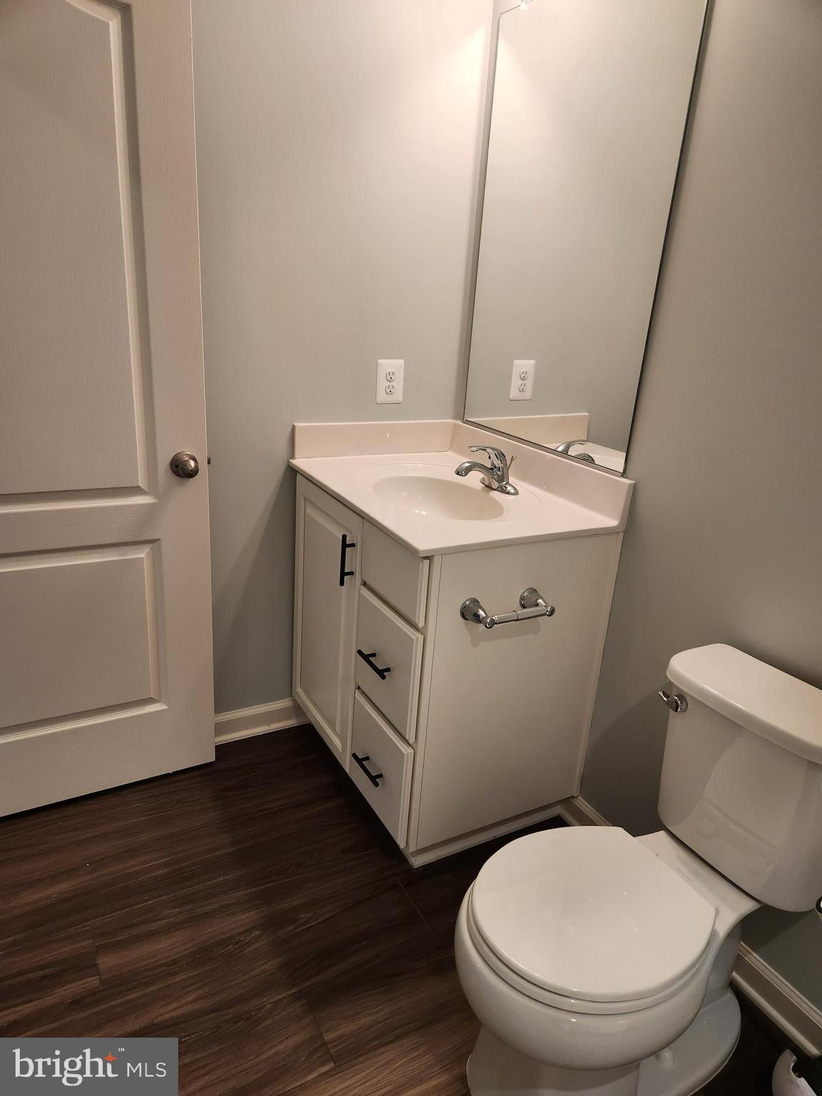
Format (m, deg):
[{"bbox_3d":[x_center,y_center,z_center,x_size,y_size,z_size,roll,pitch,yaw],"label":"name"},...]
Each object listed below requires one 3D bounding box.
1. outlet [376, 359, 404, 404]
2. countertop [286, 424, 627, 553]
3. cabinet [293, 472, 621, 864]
[{"bbox_3d":[-0.059,-0.488,2.134,0.084,0.124,0.008,-7,23,-28],"label":"outlet"},{"bbox_3d":[0.084,-0.192,1.875,0.562,0.115,0.762,-7,23,-28],"label":"countertop"},{"bbox_3d":[0.060,0.260,2.046,0.543,0.852,0.752,-7,23,-28],"label":"cabinet"}]

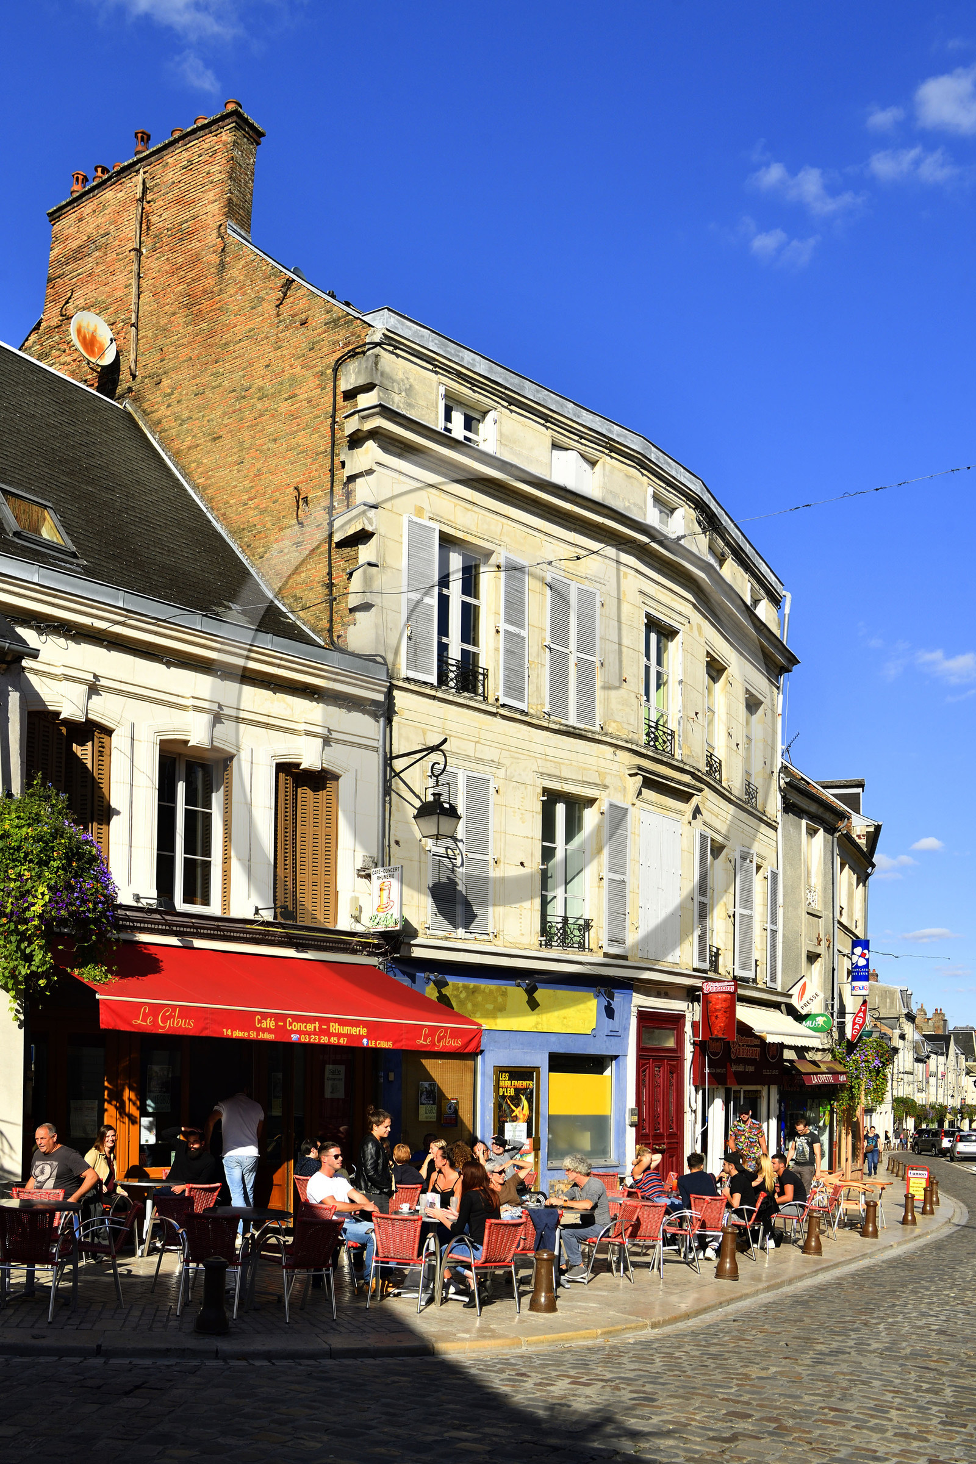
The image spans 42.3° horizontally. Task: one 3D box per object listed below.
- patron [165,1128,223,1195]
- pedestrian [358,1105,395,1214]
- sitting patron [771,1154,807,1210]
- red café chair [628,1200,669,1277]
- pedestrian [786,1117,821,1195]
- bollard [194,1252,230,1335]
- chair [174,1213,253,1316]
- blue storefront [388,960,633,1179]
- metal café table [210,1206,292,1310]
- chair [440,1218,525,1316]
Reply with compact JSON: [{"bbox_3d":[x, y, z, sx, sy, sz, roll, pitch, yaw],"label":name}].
[{"bbox_3d":[-3.110,4.843,13.400,0.620,1.270,0.780,-4,-14,17],"label":"patron"},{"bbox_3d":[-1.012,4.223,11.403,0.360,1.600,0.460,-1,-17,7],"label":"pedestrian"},{"bbox_3d":[4.027,6.284,16.932,0.780,1.270,0.500,-2,-9,14],"label":"sitting patron"},{"bbox_3d":[1.654,5.512,13.759,0.560,0.760,0.600,0,-17,2],"label":"red café chair"},{"bbox_3d":[5.034,7.008,19.853,0.560,1.740,0.360,-5,-17,19],"label":"pedestrian"},{"bbox_3d":[-2.057,4.185,9.384,0.260,0.570,0.260,1,-9,0],"label":"bollard"},{"bbox_3d":[-2.200,4.274,10.098,0.570,0.810,0.570,0,-9,7],"label":"chair"},{"bbox_3d":[0.343,4.464,15.744,4.150,3.050,0.400,13,-19,-40],"label":"blue storefront"},{"bbox_3d":[-2.098,4.657,11.200,0.700,0.740,0.700,0,-13,0],"label":"metal café table"},{"bbox_3d":[-0.047,4.560,10.854,0.560,0.760,0.600,11,-19,-31],"label":"chair"}]

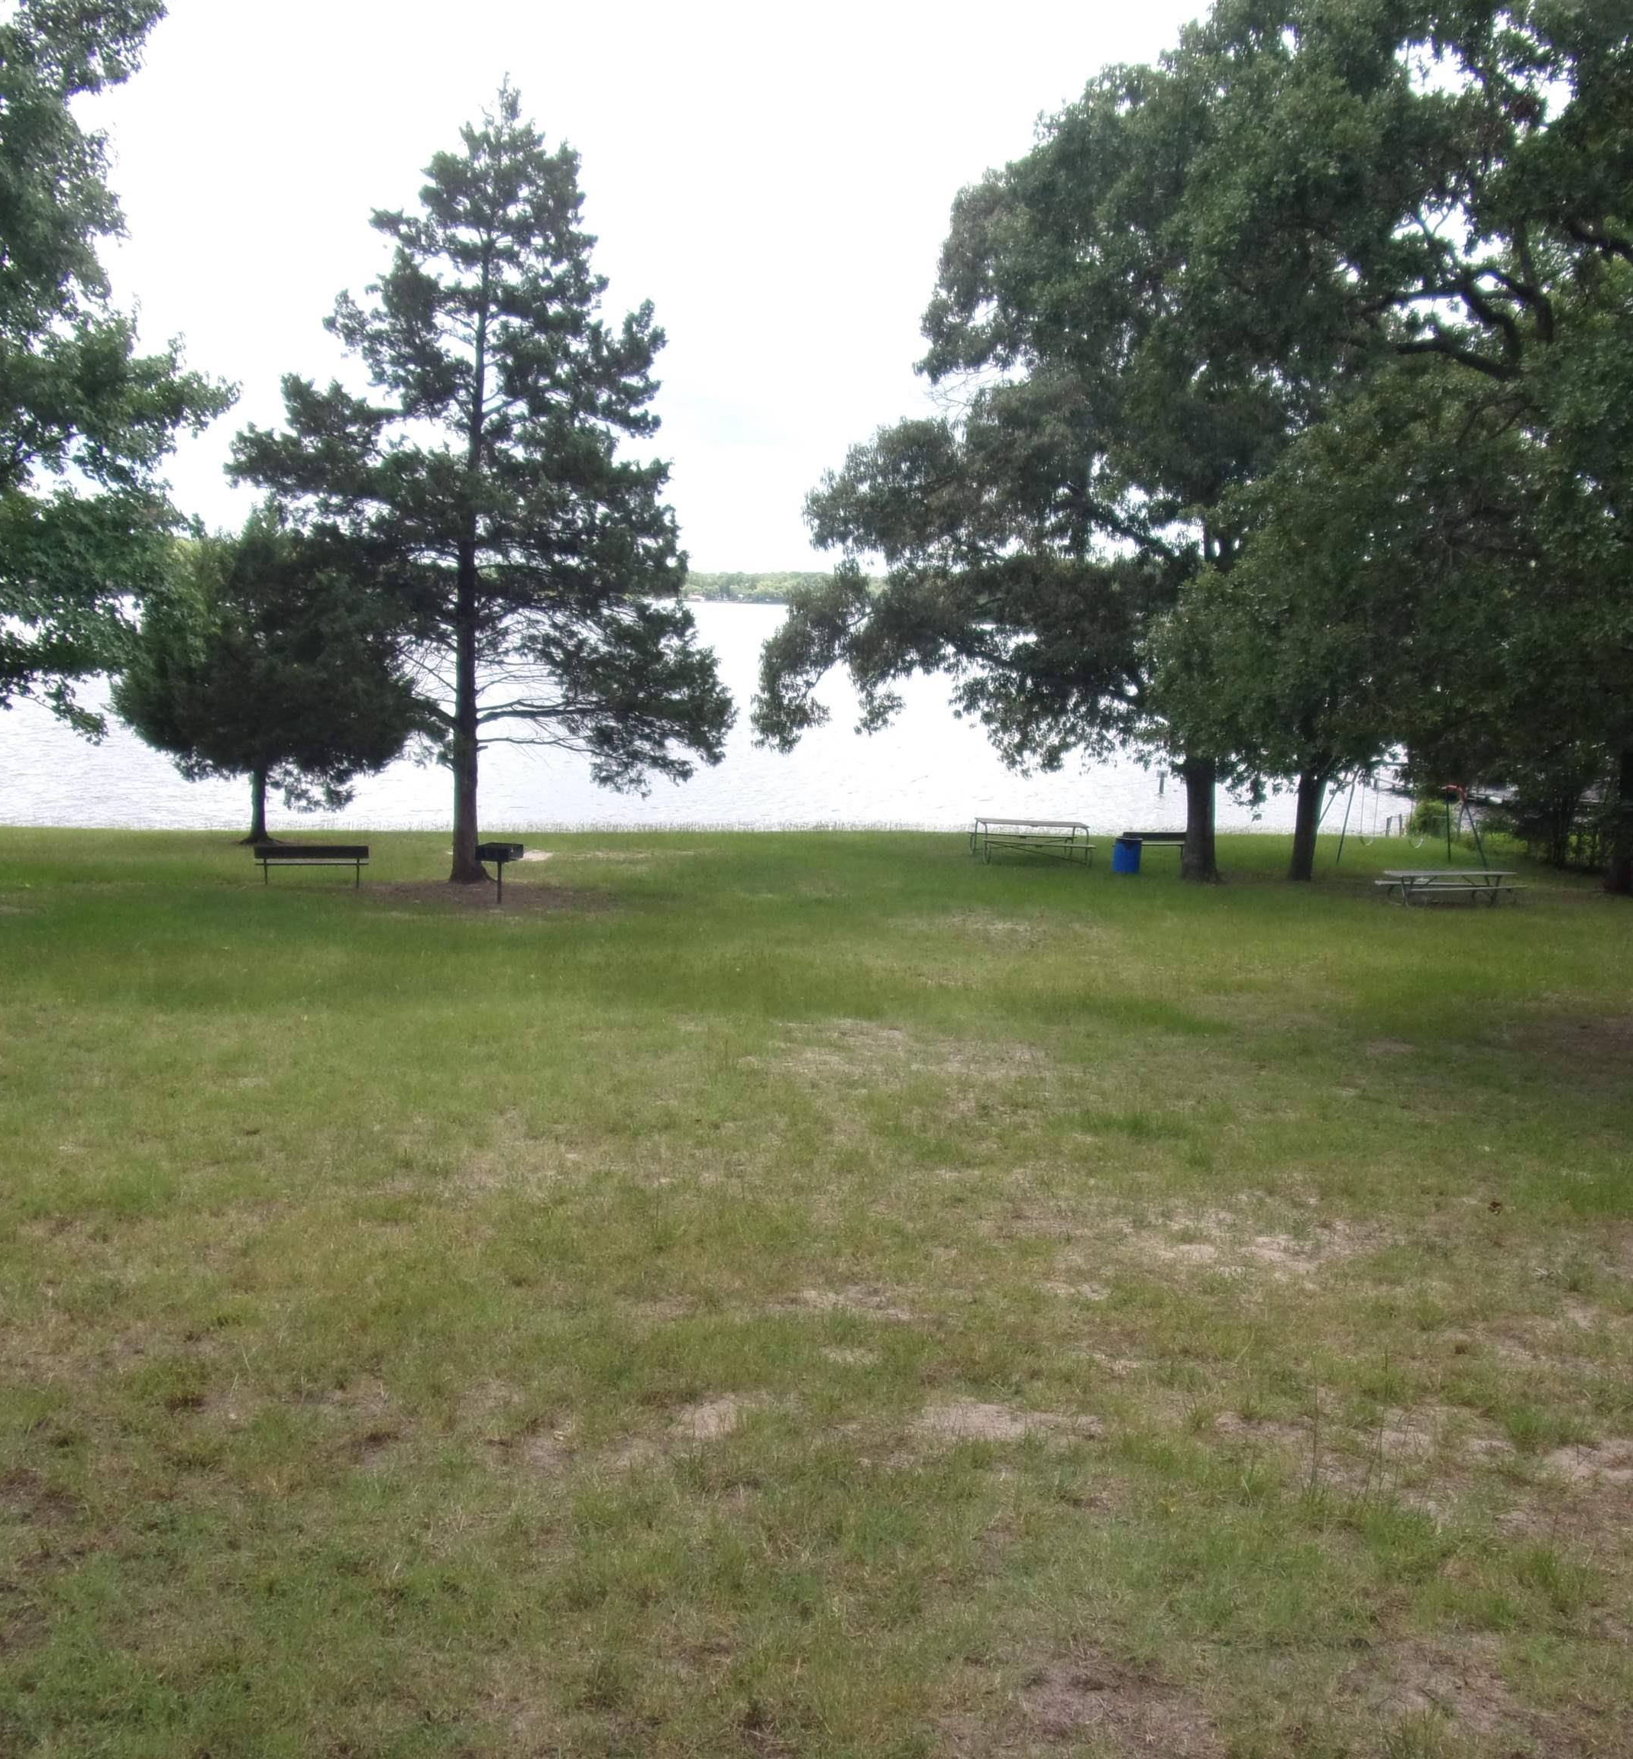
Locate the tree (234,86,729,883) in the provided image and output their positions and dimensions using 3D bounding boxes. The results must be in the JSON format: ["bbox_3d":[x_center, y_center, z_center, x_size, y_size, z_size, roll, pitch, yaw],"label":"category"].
[{"bbox_3d":[-6.407,-7.166,30.765,9.360,14.684,8.892,1,10,0],"label":"tree"}]

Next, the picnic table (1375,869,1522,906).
[{"bbox_3d":[12.500,0.121,32.070,2.440,0.760,1.500,0,10,-7],"label":"picnic table"}]

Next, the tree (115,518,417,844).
[{"bbox_3d":[-12.371,-4.406,36.429,6.773,7.223,6.773,1,10,0],"label":"tree"}]

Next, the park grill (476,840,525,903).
[{"bbox_3d":[-5.777,-0.092,29.686,0.600,1.060,0.550,4,10,15],"label":"park grill"}]

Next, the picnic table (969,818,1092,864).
[{"bbox_3d":[4.708,-0.800,35.591,2.440,0.770,1.520,-1,10,-10],"label":"picnic table"}]

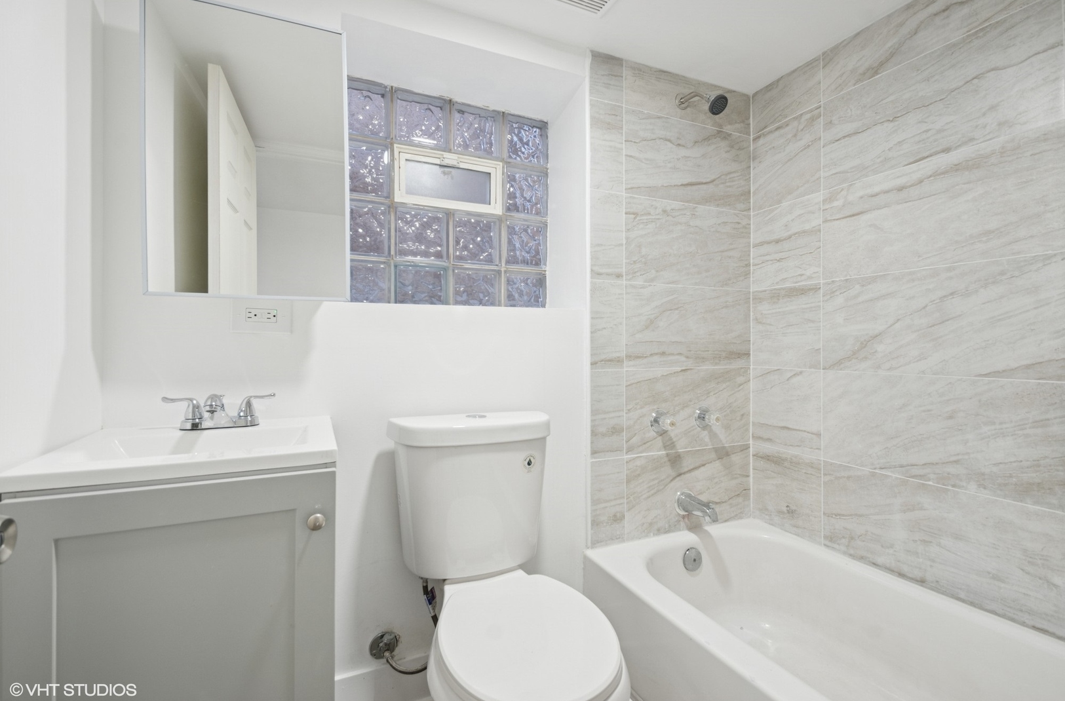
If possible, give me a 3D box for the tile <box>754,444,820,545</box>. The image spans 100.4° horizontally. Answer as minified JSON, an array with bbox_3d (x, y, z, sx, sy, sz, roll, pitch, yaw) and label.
[{"bbox_3d":[0.931,0.517,1.633,0.010,0.290,0.264,0,0,-28],"label":"tile"}]

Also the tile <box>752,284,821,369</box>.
[{"bbox_3d":[0.929,-0.084,1.632,0.010,0.301,0.264,0,0,-28],"label":"tile"}]

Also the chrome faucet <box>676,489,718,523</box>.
[{"bbox_3d":[0.595,0.565,1.592,0.074,0.083,0.138,0,1,-22],"label":"chrome faucet"}]

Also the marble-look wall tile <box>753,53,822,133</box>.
[{"bbox_3d":[0.940,-0.934,1.645,0.010,0.165,0.269,0,1,-26],"label":"marble-look wall tile"}]

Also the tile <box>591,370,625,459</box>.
[{"bbox_3d":[0.256,0.221,1.510,0.131,0.301,0.010,0,0,-22],"label":"tile"}]

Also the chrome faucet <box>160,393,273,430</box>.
[{"bbox_3d":[-0.721,0.140,1.021,0.222,0.080,0.130,0,1,-22],"label":"chrome faucet"}]

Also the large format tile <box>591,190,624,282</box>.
[{"bbox_3d":[0.255,-0.385,1.509,0.131,0.301,0.010,0,0,-22],"label":"large format tile"}]

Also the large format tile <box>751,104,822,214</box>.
[{"bbox_3d":[0.940,-0.698,1.648,0.010,0.303,0.269,0,1,-26],"label":"large format tile"}]

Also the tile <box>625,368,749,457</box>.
[{"bbox_3d":[0.599,0.221,1.670,0.598,0.303,0.010,0,1,-22],"label":"tile"}]

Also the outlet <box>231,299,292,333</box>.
[{"bbox_3d":[-0.686,-0.088,1.125,0.133,0.089,0.010,0,0,-22],"label":"outlet"}]

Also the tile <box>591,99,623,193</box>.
[{"bbox_3d":[0.256,-0.694,1.518,0.134,0.303,0.010,0,1,-22],"label":"tile"}]

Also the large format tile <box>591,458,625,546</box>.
[{"bbox_3d":[0.256,0.518,1.511,0.131,0.290,0.010,0,0,-22],"label":"large format tile"}]

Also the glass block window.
[{"bbox_3d":[-0.301,-0.513,1.653,0.754,0.776,0.090,0,0,-22],"label":"glass block window"}]

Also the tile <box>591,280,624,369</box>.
[{"bbox_3d":[0.255,-0.082,1.510,0.131,0.301,0.010,0,0,-22],"label":"tile"}]

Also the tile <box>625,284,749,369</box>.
[{"bbox_3d":[0.598,-0.085,1.666,0.598,0.303,0.010,0,1,-22],"label":"tile"}]

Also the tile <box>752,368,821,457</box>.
[{"bbox_3d":[0.943,0.220,1.659,0.010,0.303,0.269,0,1,-26],"label":"tile"}]

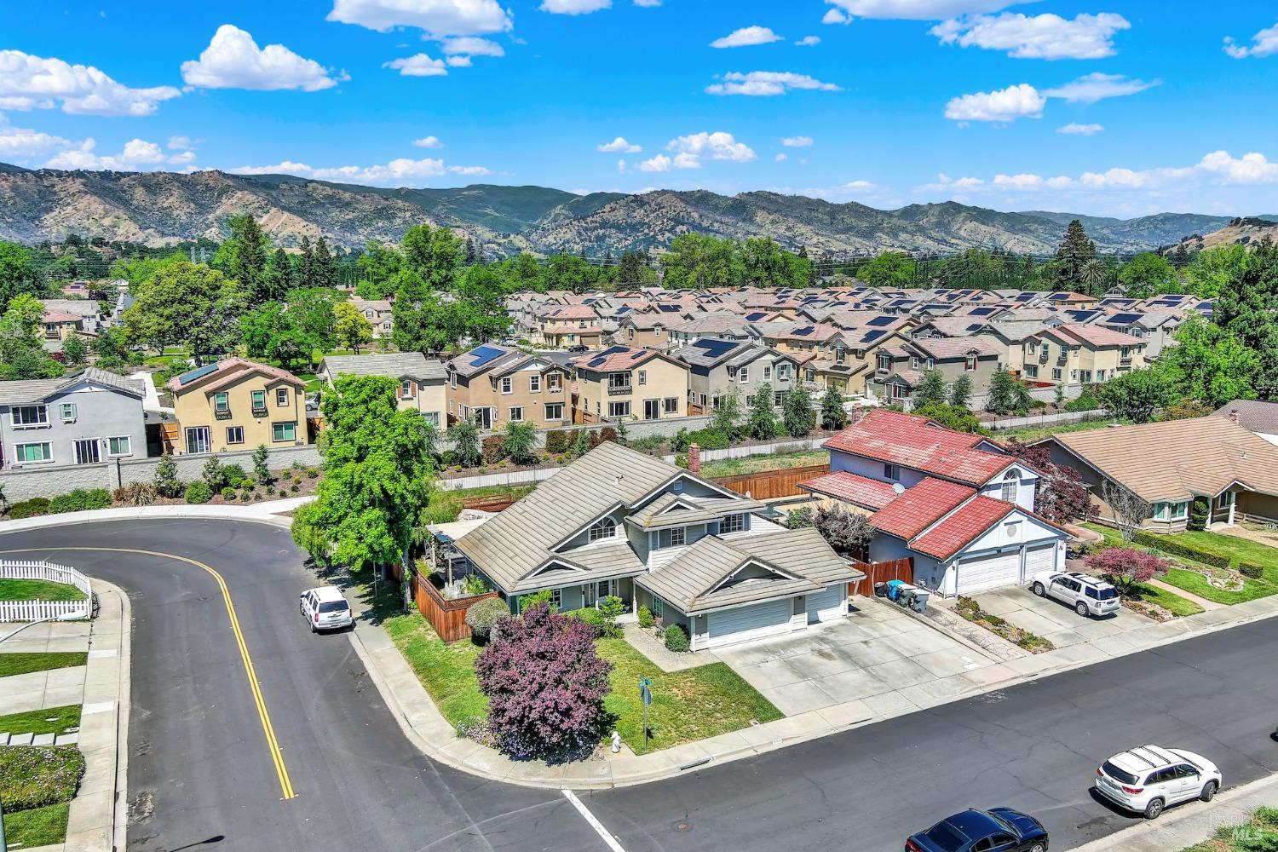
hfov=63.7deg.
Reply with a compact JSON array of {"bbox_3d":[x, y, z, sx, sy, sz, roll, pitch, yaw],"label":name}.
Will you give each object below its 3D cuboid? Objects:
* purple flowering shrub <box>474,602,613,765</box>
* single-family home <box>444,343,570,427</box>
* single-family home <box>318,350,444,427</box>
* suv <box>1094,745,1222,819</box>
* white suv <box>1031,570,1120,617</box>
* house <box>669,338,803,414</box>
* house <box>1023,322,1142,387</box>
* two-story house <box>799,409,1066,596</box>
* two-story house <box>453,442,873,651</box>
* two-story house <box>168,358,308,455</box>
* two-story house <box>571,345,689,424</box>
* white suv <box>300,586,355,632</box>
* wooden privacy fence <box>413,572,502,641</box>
[{"bbox_3d":[-3.940,10.567,42.754,5.550,5.550,5.550,-1,9,0],"label":"purple flowering shrub"},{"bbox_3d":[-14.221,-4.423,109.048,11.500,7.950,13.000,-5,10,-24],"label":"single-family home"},{"bbox_3d":[-29.866,-3.858,120.224,12.400,8.700,14.100,-5,10,-25],"label":"single-family home"},{"bbox_3d":[19.473,13.107,38.482,4.890,1.730,1.925,-5,10,-25],"label":"suv"},{"bbox_3d":[24.530,9.175,58.114,1.830,1.830,4.810,-6,11,-30],"label":"white suv"},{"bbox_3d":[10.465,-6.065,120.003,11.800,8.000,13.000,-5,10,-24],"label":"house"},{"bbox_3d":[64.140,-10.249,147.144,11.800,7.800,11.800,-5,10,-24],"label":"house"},{"bbox_3d":[19.965,4.332,71.347,15.500,7.750,20.600,-5,10,-26],"label":"two-story house"},{"bbox_3d":[0.494,6.241,59.933,18.419,7.901,18.469,-6,10,-25],"label":"two-story house"},{"bbox_3d":[-44.111,-2.710,113.484,13.200,8.900,13.800,-5,10,-25],"label":"two-story house"},{"bbox_3d":[-2.058,-5.769,131.542,12.700,8.250,14.300,-5,10,-25],"label":"two-story house"},{"bbox_3d":[-17.782,10.209,58.460,2.010,1.920,5.130,-6,11,-27],"label":"white suv"},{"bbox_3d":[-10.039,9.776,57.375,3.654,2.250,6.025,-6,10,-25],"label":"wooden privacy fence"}]

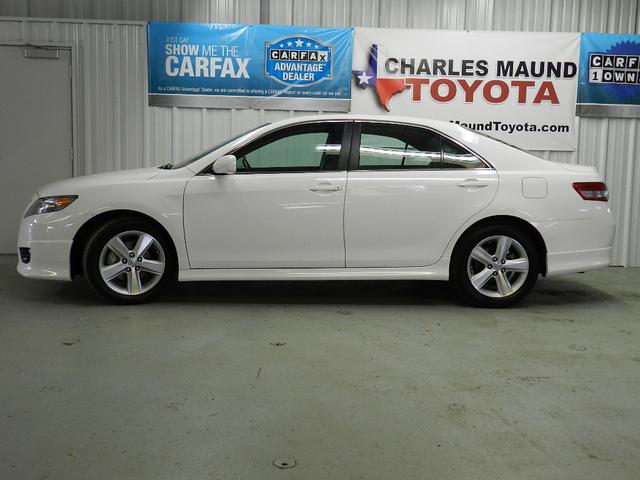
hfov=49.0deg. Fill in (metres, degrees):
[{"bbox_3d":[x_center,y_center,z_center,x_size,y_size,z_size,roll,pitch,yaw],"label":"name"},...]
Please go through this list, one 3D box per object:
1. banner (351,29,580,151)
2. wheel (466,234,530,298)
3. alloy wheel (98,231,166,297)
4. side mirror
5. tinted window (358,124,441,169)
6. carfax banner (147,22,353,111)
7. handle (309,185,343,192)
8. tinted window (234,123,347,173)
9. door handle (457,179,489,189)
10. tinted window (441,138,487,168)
[{"bbox_3d":[1.548,-1.581,7.444,2.406,1.238,0.030,1,7,-1],"label":"banner"},{"bbox_3d":[1.373,0.198,5.467,0.475,0.475,0.170,1,7,-4],"label":"wheel"},{"bbox_3d":[-1.395,0.165,5.267,0.475,0.475,0.170,1,7,-4],"label":"alloy wheel"},{"bbox_3d":[-0.693,-0.548,5.099,0.160,0.150,0.220,1,7,-4],"label":"side mirror"},{"bbox_3d":[0.621,-0.725,5.416,0.648,0.393,0.060,0,-20,-6],"label":"tinted window"},{"bbox_3d":[-0.725,-1.803,7.373,2.134,0.858,0.030,1,7,-1],"label":"carfax banner"},{"bbox_3d":[0.039,-0.380,5.211,0.249,0.045,0.055,1,7,-4],"label":"handle"},{"bbox_3d":[-0.244,-0.707,5.348,0.882,0.417,0.060,1,-20,-4],"label":"tinted window"},{"bbox_3d":[1.153,-0.422,5.295,0.238,0.045,0.055,1,7,-4],"label":"door handle"},{"bbox_3d":[1.135,-0.677,5.440,0.388,0.284,0.060,0,-21,-8],"label":"tinted window"}]

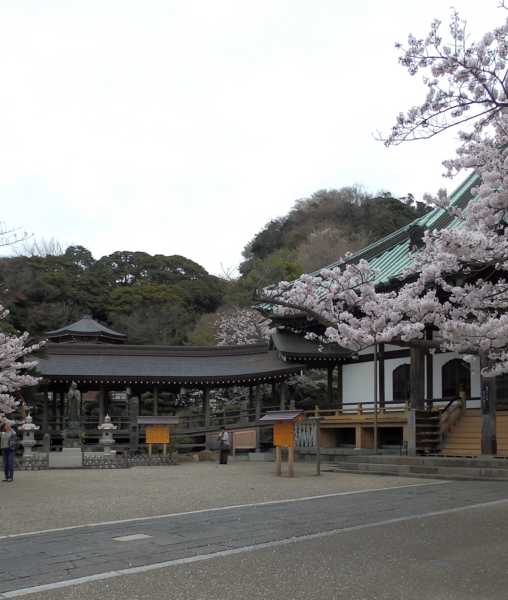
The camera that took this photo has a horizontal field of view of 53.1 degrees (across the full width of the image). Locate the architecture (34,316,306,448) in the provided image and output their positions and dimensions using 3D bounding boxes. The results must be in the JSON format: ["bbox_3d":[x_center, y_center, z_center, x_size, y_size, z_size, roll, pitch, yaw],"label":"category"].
[{"bbox_3d":[-4.188,4.439,25.500,13.000,6.200,5.500,1,-11,-7],"label":"architecture"}]

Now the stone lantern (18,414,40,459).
[{"bbox_3d":[-8.736,5.375,19.800,0.820,1.840,0.820,2,-11,-9],"label":"stone lantern"}]

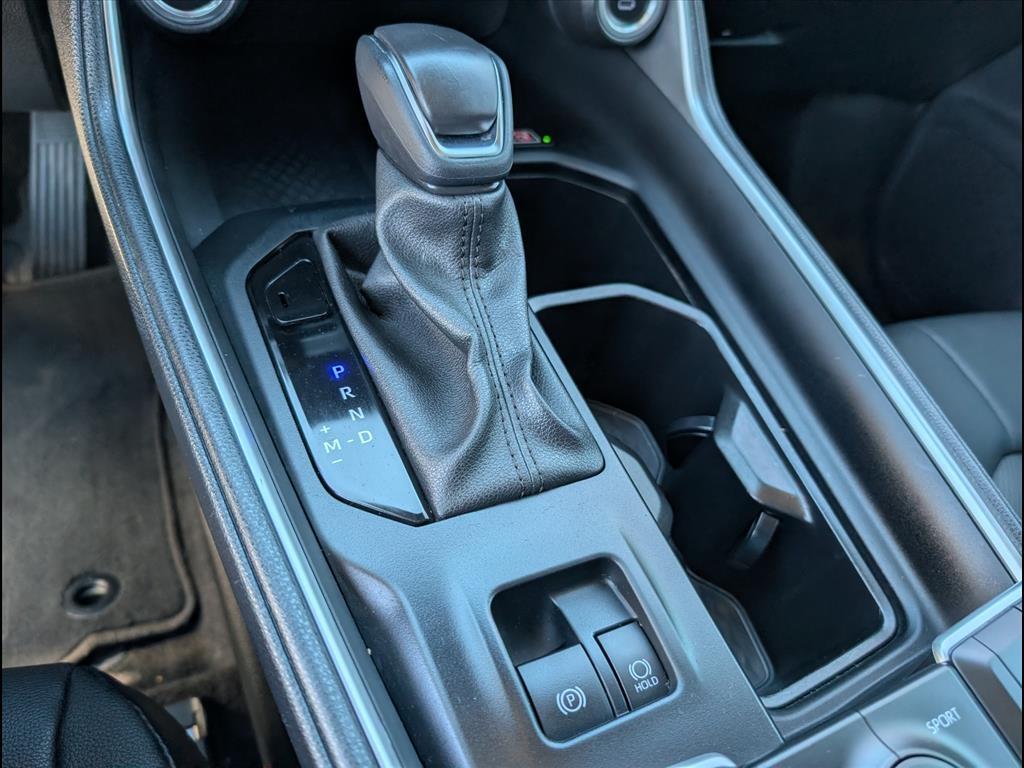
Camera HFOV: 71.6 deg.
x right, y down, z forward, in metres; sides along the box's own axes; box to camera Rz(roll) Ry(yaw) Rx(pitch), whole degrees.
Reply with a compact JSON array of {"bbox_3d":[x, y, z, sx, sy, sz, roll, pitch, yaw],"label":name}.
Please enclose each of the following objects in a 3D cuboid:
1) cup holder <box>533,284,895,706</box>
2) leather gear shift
[{"bbox_3d":[0.082,0.052,0.368,0.100,0.073,0.206,-13,63,-29],"label":"cup holder"},{"bbox_3d":[-0.013,-0.050,0.283,0.084,0.113,0.154,-13,58,-29],"label":"leather gear shift"}]

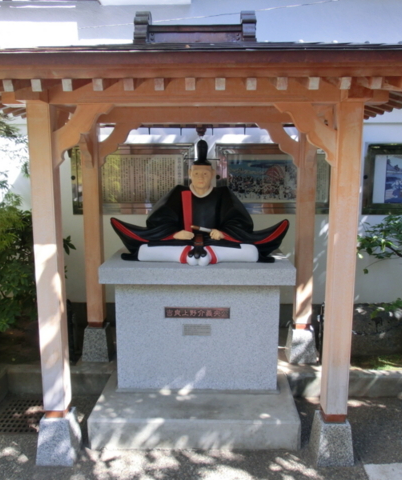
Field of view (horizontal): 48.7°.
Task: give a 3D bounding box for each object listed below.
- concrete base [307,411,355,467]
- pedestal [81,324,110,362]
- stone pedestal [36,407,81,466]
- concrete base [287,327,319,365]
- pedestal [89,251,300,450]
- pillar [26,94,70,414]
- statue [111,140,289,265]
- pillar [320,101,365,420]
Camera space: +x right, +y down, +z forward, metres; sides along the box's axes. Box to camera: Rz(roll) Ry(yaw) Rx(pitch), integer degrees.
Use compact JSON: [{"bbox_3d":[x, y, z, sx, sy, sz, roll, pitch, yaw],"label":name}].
[{"bbox_3d":[0.758,1.132,2.566,0.206,0.248,0.206,0,8,1],"label":"concrete base"},{"bbox_3d":[-0.794,0.790,3.460,0.206,0.248,0.206,0,8,1],"label":"pedestal"},{"bbox_3d":[-0.821,1.131,2.591,0.206,0.248,0.206,0,8,1],"label":"stone pedestal"},{"bbox_3d":[0.771,0.791,3.435,0.206,0.248,0.206,0,8,1],"label":"concrete base"},{"bbox_3d":[-0.019,0.650,3.121,1.251,1.042,1.129,0,8,1],"label":"pedestal"},{"bbox_3d":[-0.825,0.135,2.440,0.117,1.728,0.117,0,8,1],"label":"pillar"},{"bbox_3d":[-0.009,-0.282,3.092,1.239,0.810,0.621,0,8,1],"label":"statue"},{"bbox_3d":[0.760,0.137,2.415,0.117,1.732,0.117,0,8,1],"label":"pillar"}]

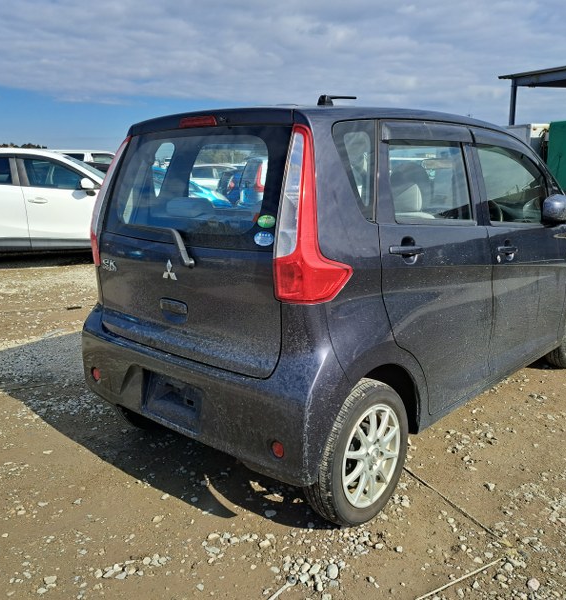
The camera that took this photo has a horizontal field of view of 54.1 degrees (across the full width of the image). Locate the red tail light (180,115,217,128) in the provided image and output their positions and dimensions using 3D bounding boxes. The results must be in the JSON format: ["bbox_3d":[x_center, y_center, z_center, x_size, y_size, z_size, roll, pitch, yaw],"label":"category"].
[{"bbox_3d":[-0.333,-0.691,2.150,0.225,0.045,0.050,10,16,42],"label":"red tail light"}]

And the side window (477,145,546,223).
[{"bbox_3d":[1.199,-0.599,2.860,0.080,0.420,0.780,10,16,42],"label":"side window"}]

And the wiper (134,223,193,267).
[{"bbox_3d":[-0.476,-0.216,2.146,0.420,0.150,0.070,10,16,42],"label":"wiper"}]

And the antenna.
[{"bbox_3d":[0.274,-0.981,2.740,0.060,0.065,0.280,10,16,42],"label":"antenna"}]

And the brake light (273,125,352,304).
[{"bbox_3d":[0.078,-0.277,1.786,0.210,0.575,0.260,10,16,42],"label":"brake light"}]

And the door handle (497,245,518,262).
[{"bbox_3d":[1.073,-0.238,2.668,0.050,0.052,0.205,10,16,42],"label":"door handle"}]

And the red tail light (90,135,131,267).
[{"bbox_3d":[-0.783,-0.432,2.585,0.210,0.575,0.260,10,16,42],"label":"red tail light"}]

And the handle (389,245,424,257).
[{"bbox_3d":[0.436,-0.174,1.994,0.050,0.044,0.205,10,16,42],"label":"handle"}]

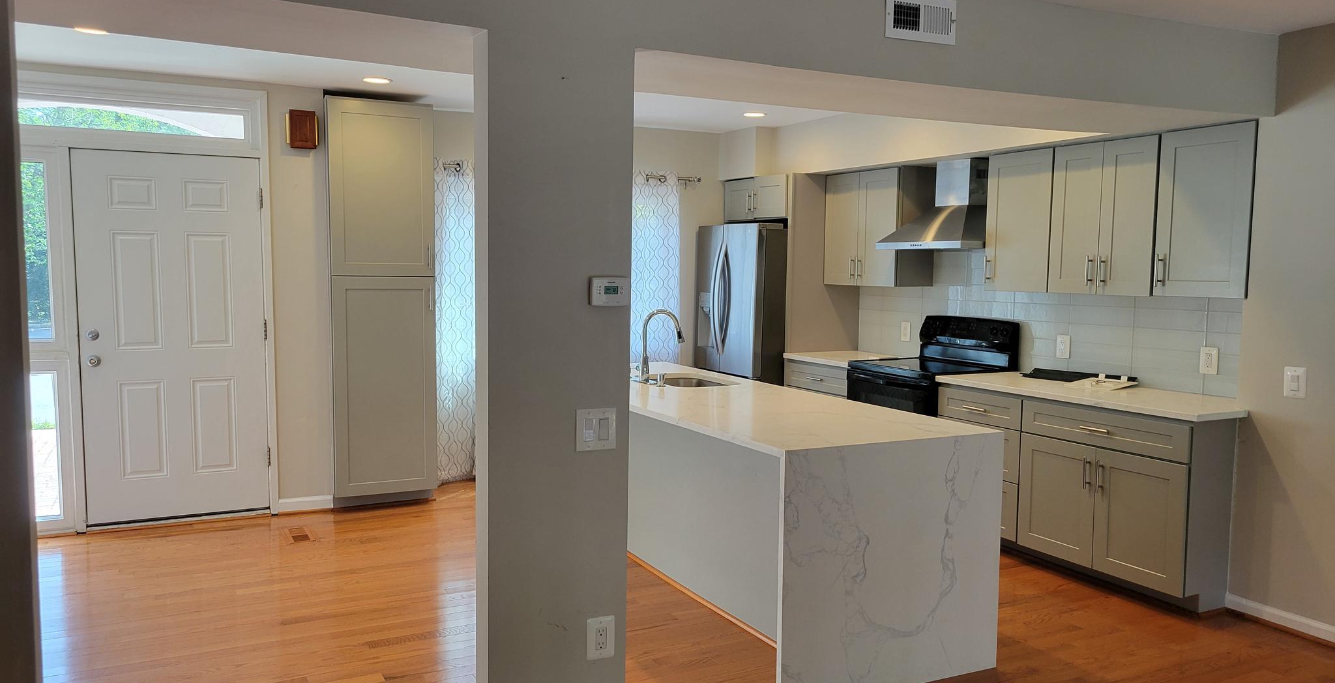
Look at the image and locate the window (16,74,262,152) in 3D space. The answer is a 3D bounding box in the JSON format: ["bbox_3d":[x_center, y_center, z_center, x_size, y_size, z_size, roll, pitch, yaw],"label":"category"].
[{"bbox_3d":[-2.888,-1.227,5.447,1.270,0.337,0.093,-1,5,-26],"label":"window"}]

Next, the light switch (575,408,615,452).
[{"bbox_3d":[-0.202,0.252,2.865,0.120,0.118,0.012,-1,5,-26],"label":"light switch"}]

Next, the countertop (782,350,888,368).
[{"bbox_3d":[1.271,0.117,6.752,0.658,0.033,0.742,-2,5,-26],"label":"countertop"}]

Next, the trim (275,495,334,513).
[{"bbox_3d":[-2.151,0.967,5.968,0.313,0.083,0.015,-2,5,-26],"label":"trim"}]

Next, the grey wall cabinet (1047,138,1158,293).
[{"bbox_3d":[2.281,-0.616,5.042,0.327,0.752,0.625,-2,5,-26],"label":"grey wall cabinet"}]

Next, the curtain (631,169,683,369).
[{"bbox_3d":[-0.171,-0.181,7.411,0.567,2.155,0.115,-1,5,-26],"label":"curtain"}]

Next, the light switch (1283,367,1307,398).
[{"bbox_3d":[2.583,0.171,4.126,0.010,0.128,0.089,-2,5,-26],"label":"light switch"}]

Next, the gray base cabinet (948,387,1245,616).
[{"bbox_3d":[2.131,0.698,5.071,0.640,0.856,1.523,-2,5,-26],"label":"gray base cabinet"}]

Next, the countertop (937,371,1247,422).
[{"bbox_3d":[2.139,0.257,5.012,0.653,0.033,1.582,-2,5,-26],"label":"countertop"}]

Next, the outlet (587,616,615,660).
[{"bbox_3d":[-0.190,0.864,2.917,0.081,0.118,0.012,-1,5,-26],"label":"outlet"}]

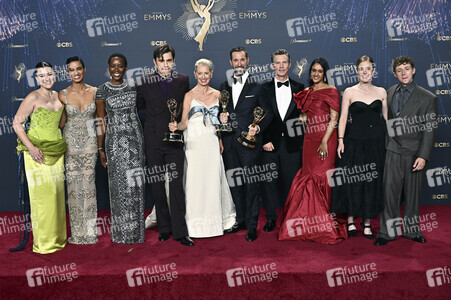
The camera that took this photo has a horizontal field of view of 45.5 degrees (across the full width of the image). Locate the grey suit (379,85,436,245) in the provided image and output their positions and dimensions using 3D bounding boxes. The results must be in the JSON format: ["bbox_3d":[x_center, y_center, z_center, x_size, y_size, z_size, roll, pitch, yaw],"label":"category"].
[{"bbox_3d":[1.692,0.103,4.976,0.520,1.443,0.360,2,8,23],"label":"grey suit"}]

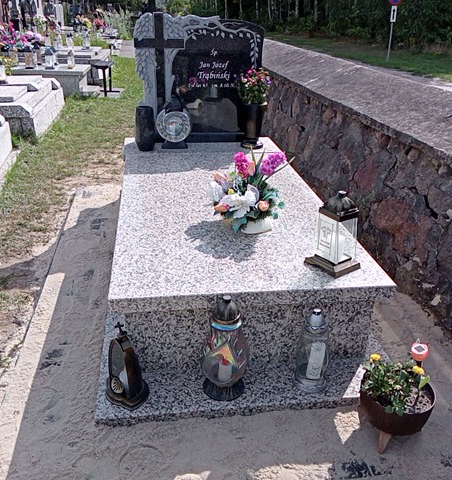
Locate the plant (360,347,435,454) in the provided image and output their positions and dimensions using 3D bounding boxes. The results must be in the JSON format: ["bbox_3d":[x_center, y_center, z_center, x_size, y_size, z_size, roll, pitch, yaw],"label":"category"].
[{"bbox_3d":[0.532,0.498,1.630,0.232,0.340,0.232,-2,26,-9],"label":"plant"}]

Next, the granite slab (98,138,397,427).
[{"bbox_3d":[-0.043,-0.069,2.749,1.115,0.352,2.333,-2,26,-9],"label":"granite slab"}]

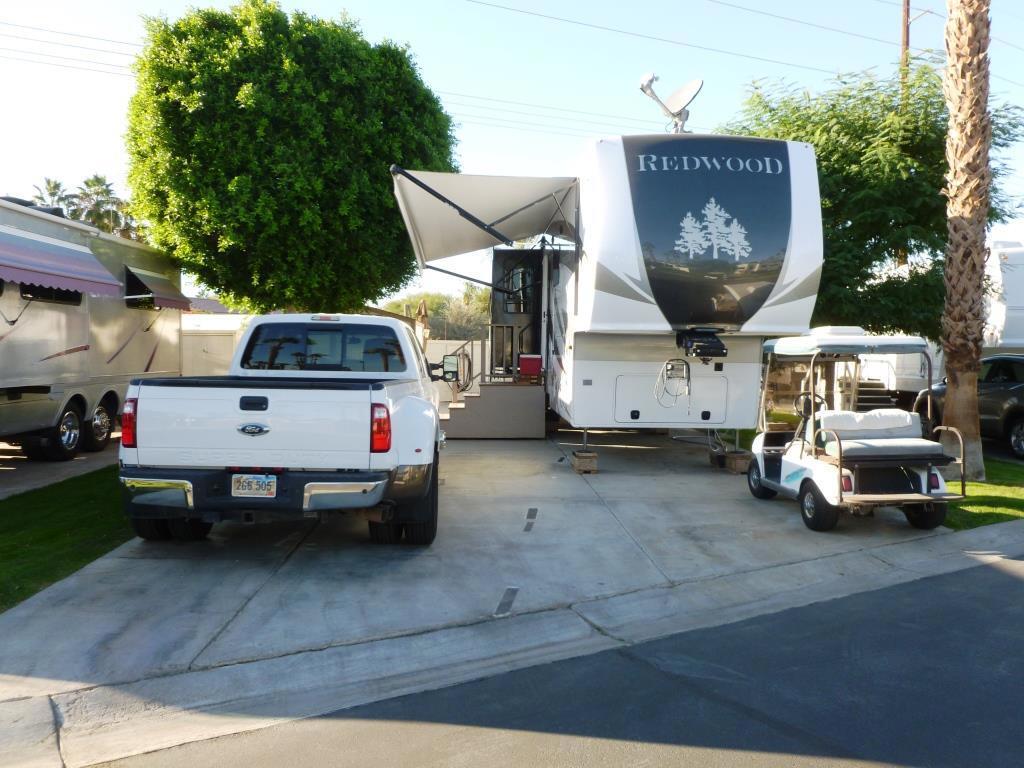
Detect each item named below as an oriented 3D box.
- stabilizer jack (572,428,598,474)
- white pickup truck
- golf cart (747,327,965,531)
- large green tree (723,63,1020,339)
[{"bbox_3d":[0.970,0.885,11.000,0.330,0.590,0.320,1,2,-3],"label":"stabilizer jack"},{"bbox_3d":[-1.890,0.245,8.870,2.480,1.980,6.650,1,2,-2],"label":"white pickup truck"},{"bbox_3d":[3.290,0.420,8.300,1.200,1.820,2.600,1,2,-4],"label":"golf cart"},{"bbox_3d":[6.750,-2.450,15.500,5.600,7.000,5.600,1,2,-3],"label":"large green tree"}]

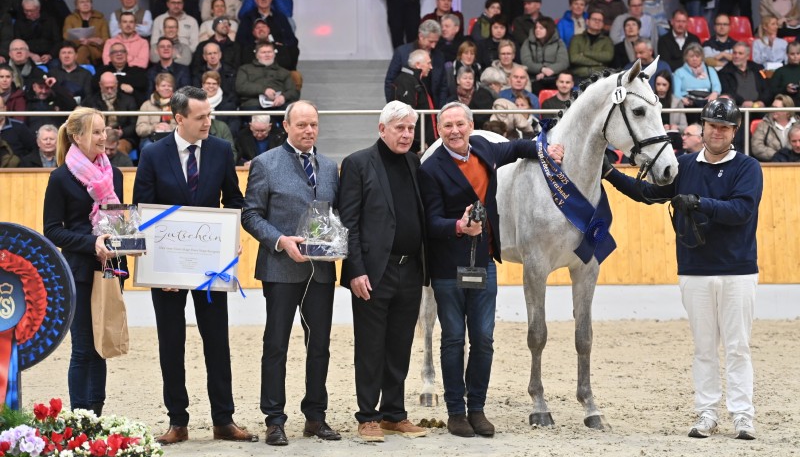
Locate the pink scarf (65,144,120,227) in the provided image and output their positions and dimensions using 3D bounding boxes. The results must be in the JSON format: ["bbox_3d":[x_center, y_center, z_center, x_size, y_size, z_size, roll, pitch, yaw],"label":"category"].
[{"bbox_3d":[-1.625,-0.227,11.150,0.260,0.430,0.250,-1,1,-34],"label":"pink scarf"}]

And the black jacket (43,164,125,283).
[{"bbox_3d":[-1.679,-0.027,11.230,0.430,0.640,0.340,-1,1,-34],"label":"black jacket"}]

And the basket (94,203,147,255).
[{"bbox_3d":[-1.454,0.000,10.980,0.260,0.270,0.200,0,1,-14],"label":"basket"}]

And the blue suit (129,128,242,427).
[{"bbox_3d":[-1.105,0.272,11.030,0.580,1.550,0.380,0,1,-6],"label":"blue suit"}]

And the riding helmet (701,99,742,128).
[{"bbox_3d":[1.706,-0.613,11.200,0.220,0.165,0.270,0,1,9],"label":"riding helmet"}]

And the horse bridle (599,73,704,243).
[{"bbox_3d":[1.357,-0.375,11.300,0.520,0.930,0.280,1,1,30],"label":"horse bridle"}]

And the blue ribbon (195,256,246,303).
[{"bbox_3d":[-0.924,0.262,10.860,0.260,0.235,0.060,3,1,-3],"label":"blue ribbon"}]

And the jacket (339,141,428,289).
[{"bbox_3d":[-0.077,-0.079,11.150,0.500,0.790,0.310,0,1,-22],"label":"jacket"}]

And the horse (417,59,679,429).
[{"bbox_3d":[0.740,0.085,12.050,0.660,2.000,2.280,-1,1,-30],"label":"horse"}]

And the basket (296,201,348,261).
[{"bbox_3d":[-0.395,0.010,10.750,0.260,0.300,0.210,0,1,-9],"label":"basket"}]

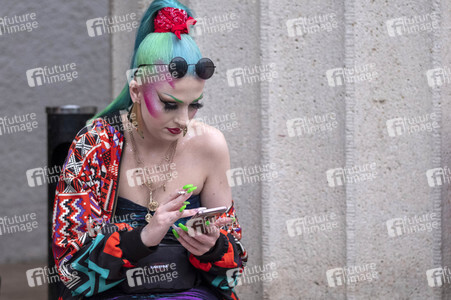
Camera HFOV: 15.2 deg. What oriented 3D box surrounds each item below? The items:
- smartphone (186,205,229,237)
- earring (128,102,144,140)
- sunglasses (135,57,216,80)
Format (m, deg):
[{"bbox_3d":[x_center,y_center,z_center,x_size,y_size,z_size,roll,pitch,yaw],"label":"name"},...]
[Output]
[{"bbox_3d":[-0.046,0.164,3.947,0.071,0.009,0.145,-10,-16,-19],"label":"smartphone"},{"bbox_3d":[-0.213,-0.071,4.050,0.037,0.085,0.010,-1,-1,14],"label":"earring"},{"bbox_3d":[-0.114,-0.195,4.061,0.136,0.053,0.142,2,1,-30],"label":"sunglasses"}]

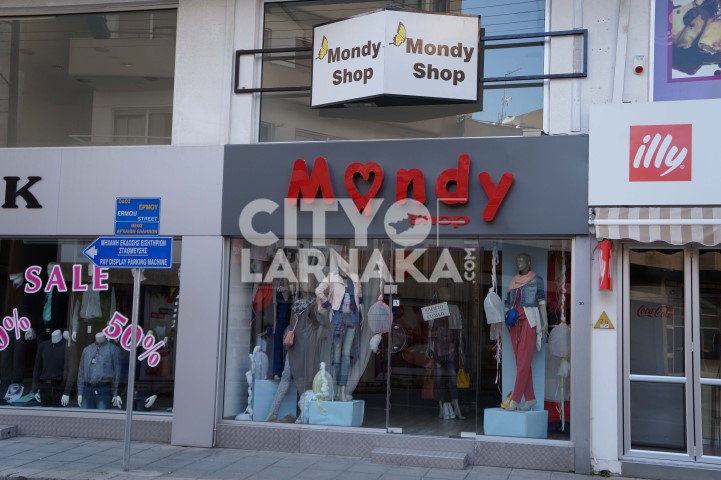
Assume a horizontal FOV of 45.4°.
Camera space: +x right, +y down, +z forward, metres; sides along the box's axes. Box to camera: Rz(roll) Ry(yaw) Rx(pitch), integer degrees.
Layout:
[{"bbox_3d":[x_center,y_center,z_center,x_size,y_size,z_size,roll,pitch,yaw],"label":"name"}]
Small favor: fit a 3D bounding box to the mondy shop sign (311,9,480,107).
[{"bbox_3d":[0.336,-2.065,9.770,1.967,0.995,0.422,0,-6,14],"label":"mondy shop sign"}]

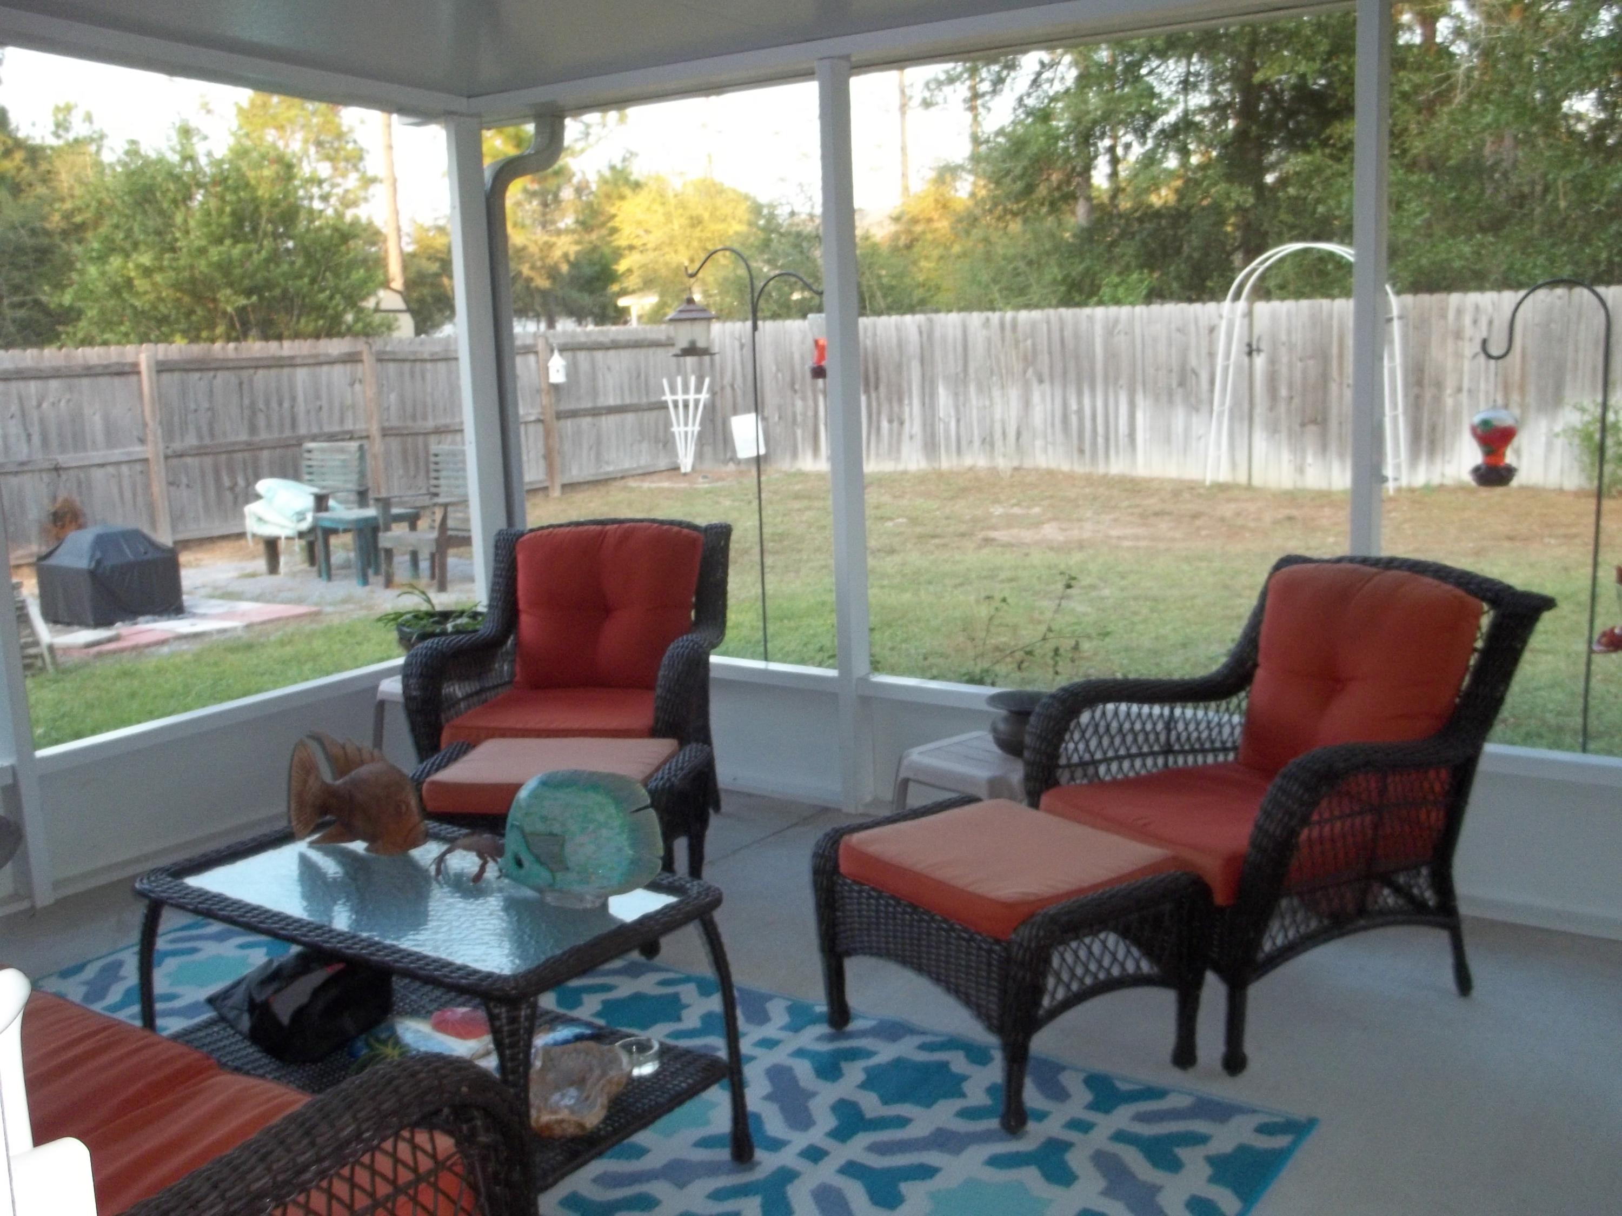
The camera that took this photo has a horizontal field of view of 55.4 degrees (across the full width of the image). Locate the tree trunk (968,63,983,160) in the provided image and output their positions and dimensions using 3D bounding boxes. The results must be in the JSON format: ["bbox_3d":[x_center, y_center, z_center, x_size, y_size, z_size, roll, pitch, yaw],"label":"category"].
[{"bbox_3d":[4.350,-10.550,40.428,0.260,9.000,0.260,-1,11,6],"label":"tree trunk"}]

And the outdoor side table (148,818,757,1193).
[{"bbox_3d":[-0.697,0.757,2.845,1.010,0.495,0.520,5,12,33],"label":"outdoor side table"}]

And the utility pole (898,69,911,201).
[{"bbox_3d":[2.812,-12.212,46.637,0.260,12.000,0.260,-2,9,0],"label":"utility pole"}]

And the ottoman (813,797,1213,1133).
[{"bbox_3d":[0.399,0.690,3.168,0.500,0.430,0.620,-9,13,-34],"label":"ottoman"}]

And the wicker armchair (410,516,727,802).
[{"bbox_3d":[-0.657,0.239,4.519,0.780,0.865,0.810,-1,9,6],"label":"wicker armchair"}]

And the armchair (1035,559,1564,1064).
[{"bbox_3d":[0.992,0.381,3.353,0.810,0.860,0.780,-6,10,-26],"label":"armchair"}]

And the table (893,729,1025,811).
[{"bbox_3d":[0.469,0.552,3.881,0.385,0.385,0.385,-10,13,-42],"label":"table"}]

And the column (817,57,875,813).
[{"bbox_3d":[0.098,-0.470,4.583,0.058,2.220,0.088,5,13,34],"label":"column"}]

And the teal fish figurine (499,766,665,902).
[{"bbox_3d":[-0.399,0.391,2.674,0.275,0.230,0.070,-6,10,-22],"label":"teal fish figurine"}]

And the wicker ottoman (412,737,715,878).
[{"bbox_3d":[-0.613,0.587,3.933,0.610,0.430,0.500,0,11,10],"label":"wicker ottoman"}]

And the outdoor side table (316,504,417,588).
[{"bbox_3d":[-3.317,-0.449,11.560,0.540,0.485,0.540,6,12,41],"label":"outdoor side table"}]

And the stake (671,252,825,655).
[{"bbox_3d":[-0.193,-0.448,6.080,0.680,1.898,0.180,-2,10,0],"label":"stake"}]

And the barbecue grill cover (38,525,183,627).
[{"bbox_3d":[-4.578,-0.245,10.175,0.550,0.610,0.600,6,12,41],"label":"barbecue grill cover"}]

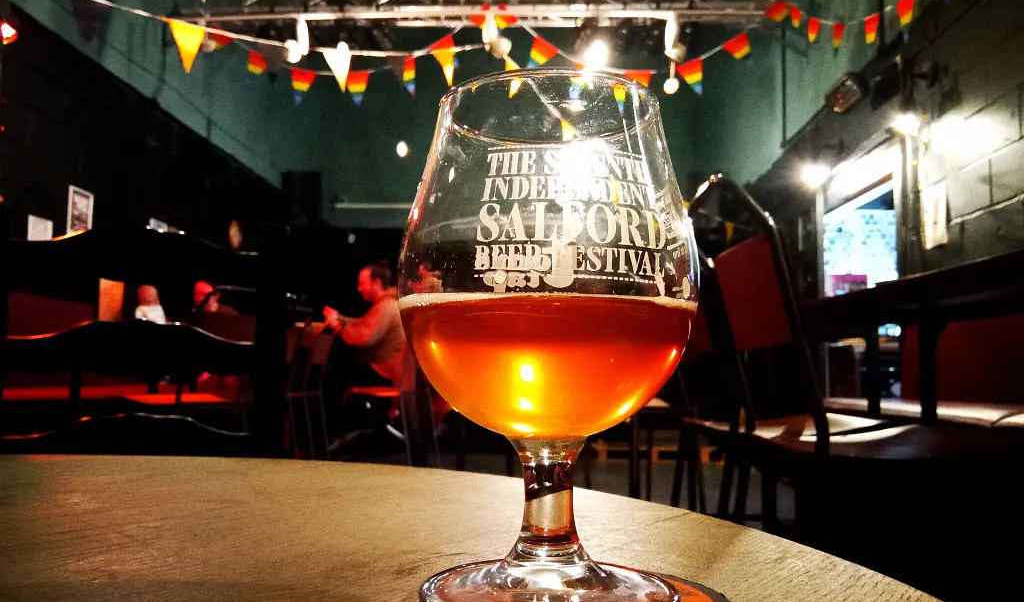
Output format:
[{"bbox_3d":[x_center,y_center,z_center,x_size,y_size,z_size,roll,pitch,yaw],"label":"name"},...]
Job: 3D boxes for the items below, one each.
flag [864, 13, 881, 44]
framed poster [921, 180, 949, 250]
[{"bbox_3d":[1.874,-1.377,4.296,0.015,0.215,0.180,0,-5,3],"label":"flag"},{"bbox_3d":[1.930,-0.395,3.778,0.020,0.300,0.230,0,-5,3],"label":"framed poster"}]

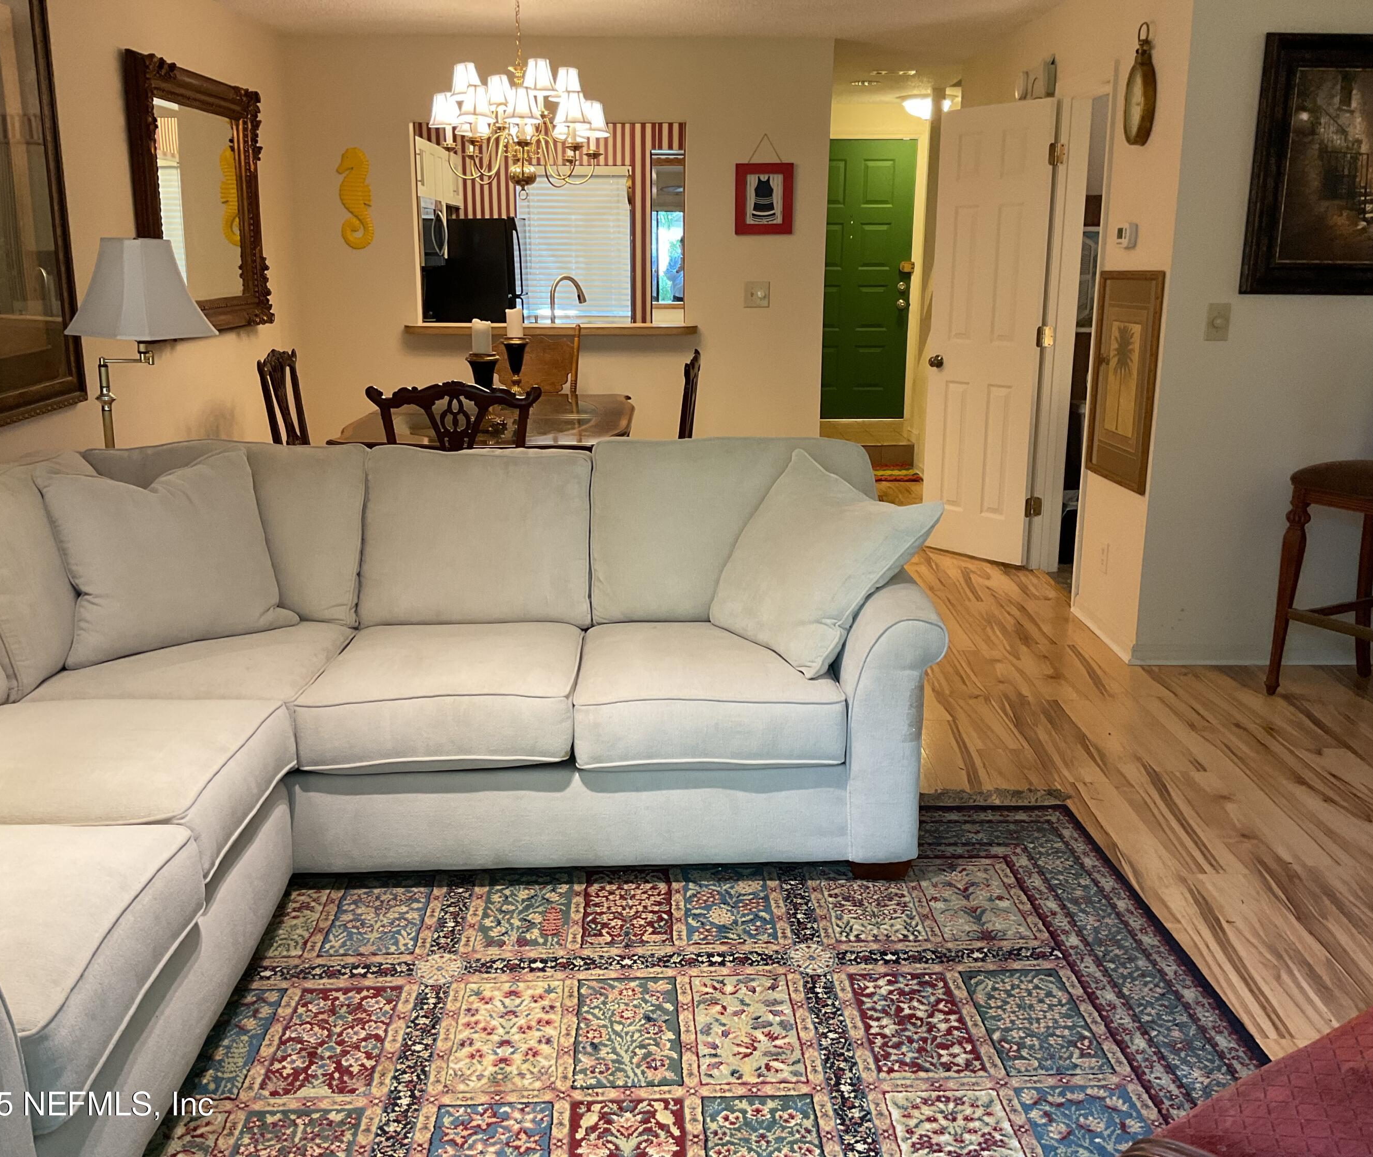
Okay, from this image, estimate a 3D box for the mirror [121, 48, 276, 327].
[{"bbox_3d":[-1.907,-1.505,5.188,0.100,0.985,1.220,0,14,-1],"label":"mirror"}]

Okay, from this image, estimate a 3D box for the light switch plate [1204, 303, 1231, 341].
[{"bbox_3d":[1.769,-0.848,4.290,0.077,0.124,0.018,0,14,-1],"label":"light switch plate"}]

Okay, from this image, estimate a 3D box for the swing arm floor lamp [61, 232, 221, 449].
[{"bbox_3d":[-1.589,-0.266,3.804,0.480,1.450,0.440,0,14,-1],"label":"swing arm floor lamp"}]

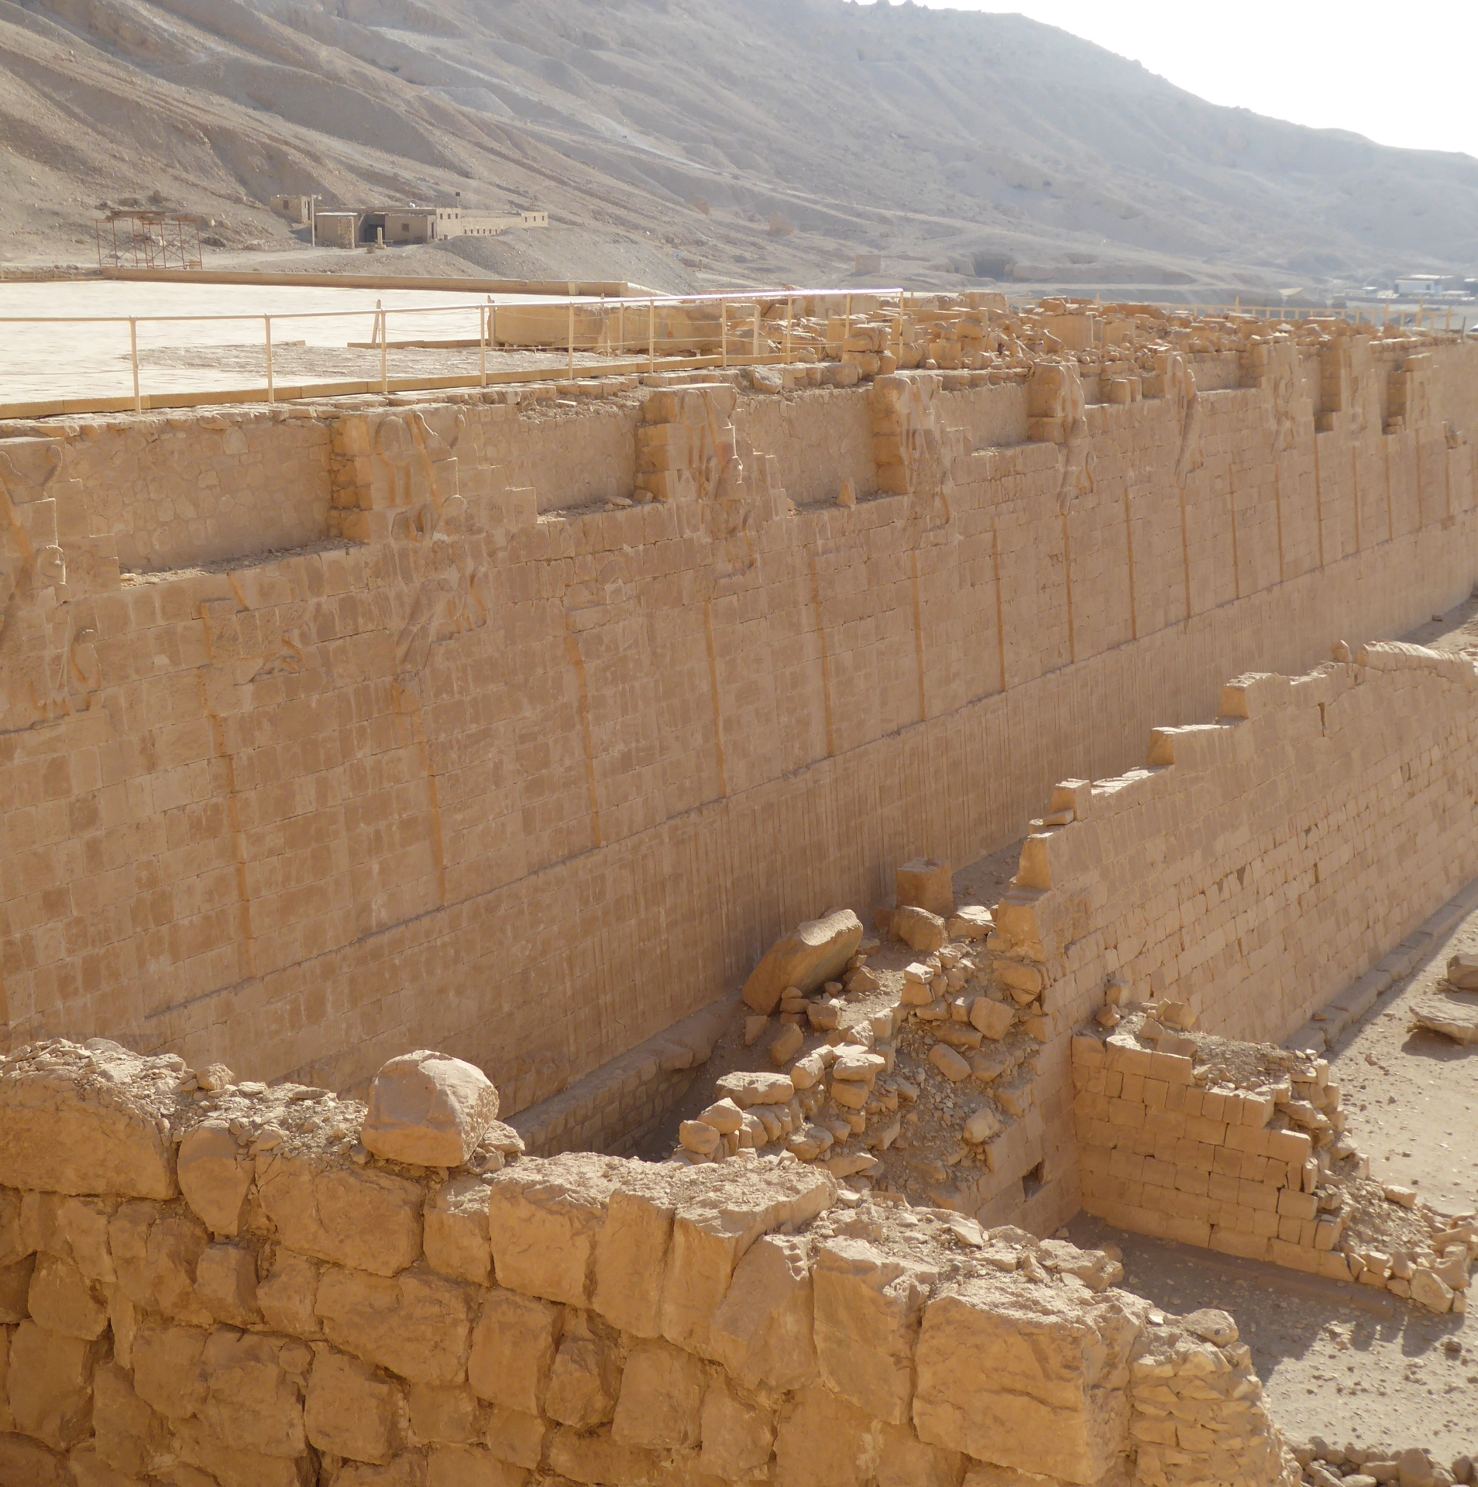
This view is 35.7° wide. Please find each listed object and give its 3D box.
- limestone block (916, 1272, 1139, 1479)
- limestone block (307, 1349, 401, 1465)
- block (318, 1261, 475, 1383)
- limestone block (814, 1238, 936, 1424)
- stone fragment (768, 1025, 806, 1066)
[{"bbox_3d":[2.002,4.419,16.068,1.370,0.958,0.680,7,14,30],"label":"limestone block"},{"bbox_3d":[-2.754,4.976,17.829,0.924,0.816,0.750,7,15,32],"label":"limestone block"},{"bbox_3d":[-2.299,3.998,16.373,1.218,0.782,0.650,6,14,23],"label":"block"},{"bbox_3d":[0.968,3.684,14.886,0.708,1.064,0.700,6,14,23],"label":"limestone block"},{"bbox_3d":[0.683,4.357,33.063,0.340,0.433,0.515,7,14,30],"label":"stone fragment"}]

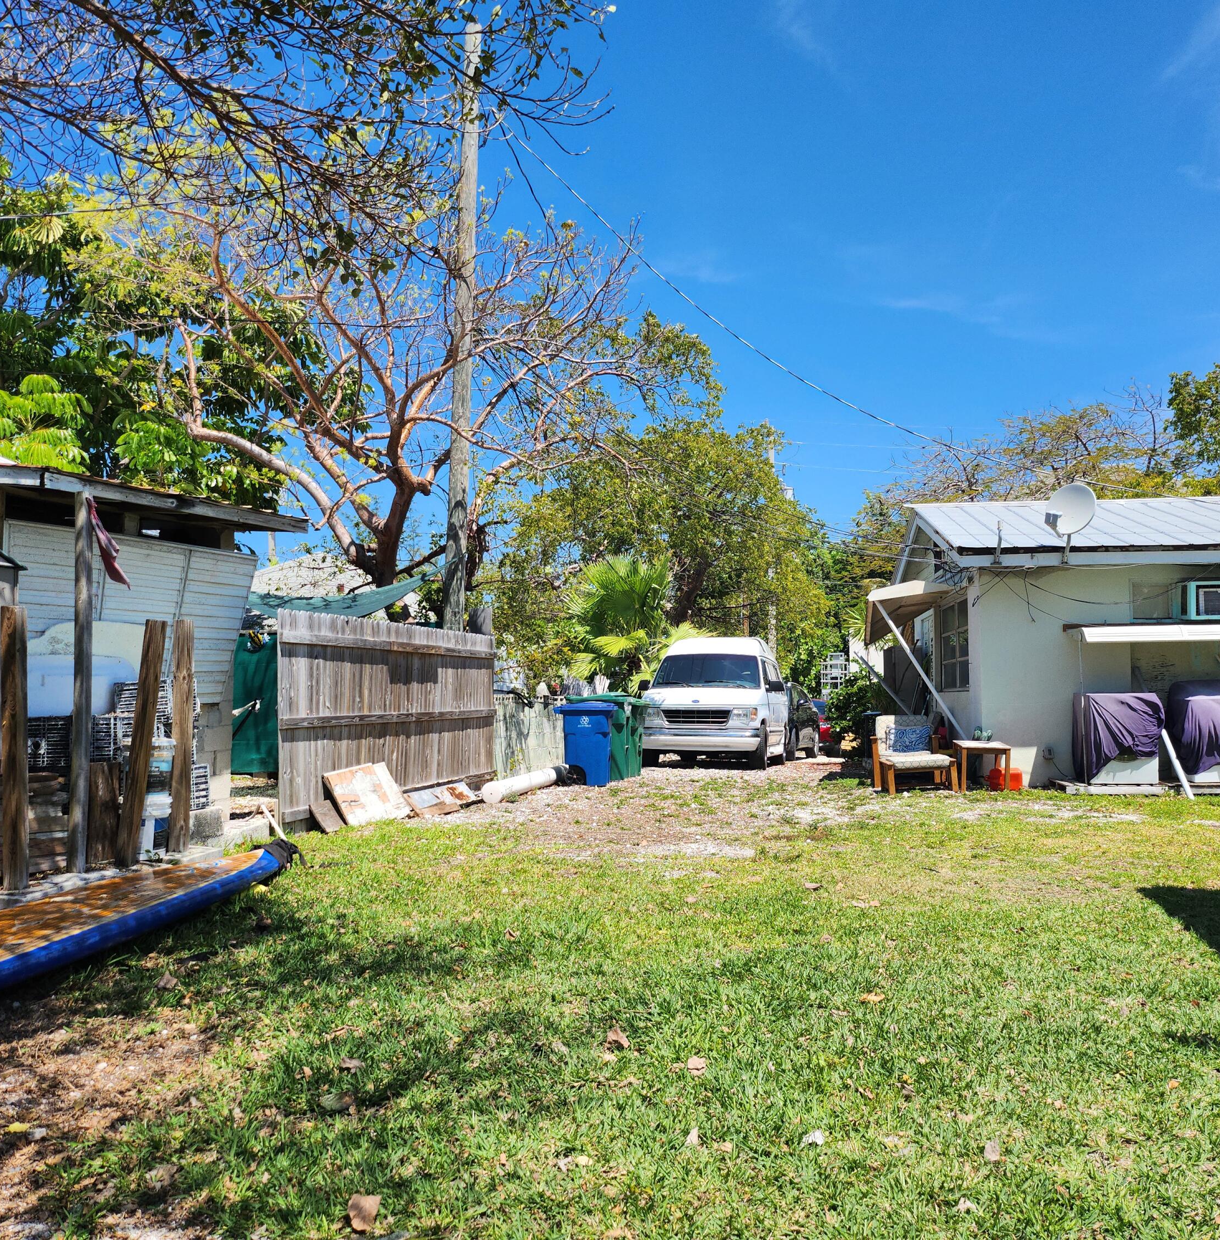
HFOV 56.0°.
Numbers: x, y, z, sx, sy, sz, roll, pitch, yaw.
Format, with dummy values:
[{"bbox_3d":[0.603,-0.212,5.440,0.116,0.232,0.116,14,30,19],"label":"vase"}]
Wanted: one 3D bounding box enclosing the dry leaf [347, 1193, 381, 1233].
[{"bbox_3d":[-0.579,1.387,2.672,0.085,0.055,0.090,0,-4,0],"label":"dry leaf"}]

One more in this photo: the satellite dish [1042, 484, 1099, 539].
[{"bbox_3d":[4.955,-1.160,12.386,0.540,0.560,0.450,-4,-13,42],"label":"satellite dish"}]

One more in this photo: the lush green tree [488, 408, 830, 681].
[{"bbox_3d":[1.077,-0.699,25.105,7.400,7.400,7.000,0,-4,0],"label":"lush green tree"}]

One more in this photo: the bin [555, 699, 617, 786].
[{"bbox_3d":[-0.274,1.462,13.783,0.760,1.050,0.630,-1,-4,12],"label":"bin"}]

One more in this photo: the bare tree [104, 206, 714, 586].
[{"bbox_3d":[-2.958,-1.938,16.972,8.600,8.300,7.800,0,-4,0],"label":"bare tree"}]

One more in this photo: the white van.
[{"bbox_3d":[2.006,1.443,20.699,2.070,2.300,5.450,-1,-4,13],"label":"white van"}]

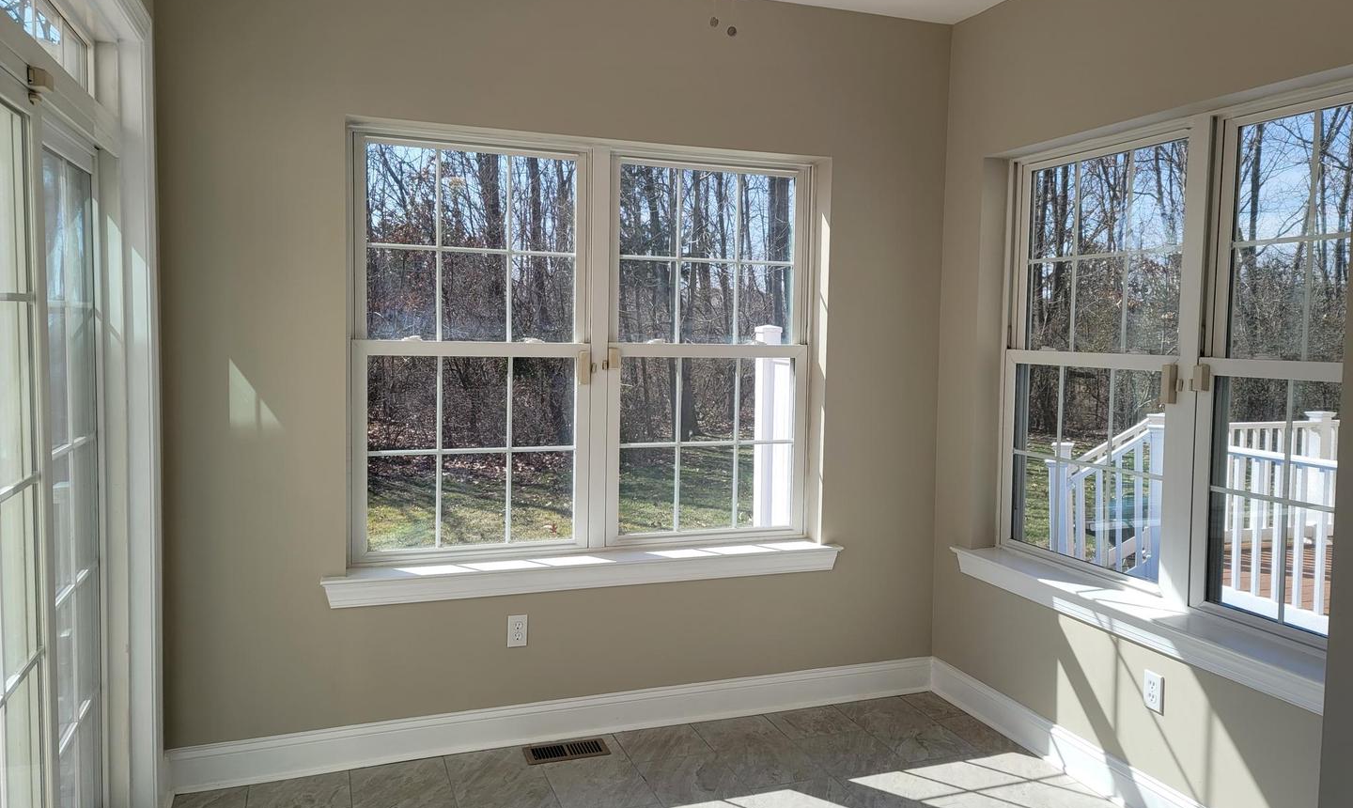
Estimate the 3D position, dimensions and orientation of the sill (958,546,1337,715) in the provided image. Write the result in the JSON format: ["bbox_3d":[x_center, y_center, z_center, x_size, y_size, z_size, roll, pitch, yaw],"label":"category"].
[{"bbox_3d":[1.486,0.694,3.060,0.180,0.106,1.855,-1,5,-20],"label":"sill"}]

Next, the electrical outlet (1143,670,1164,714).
[{"bbox_3d":[1.464,0.886,3.006,0.012,0.114,0.071,-1,5,-20],"label":"electrical outlet"}]

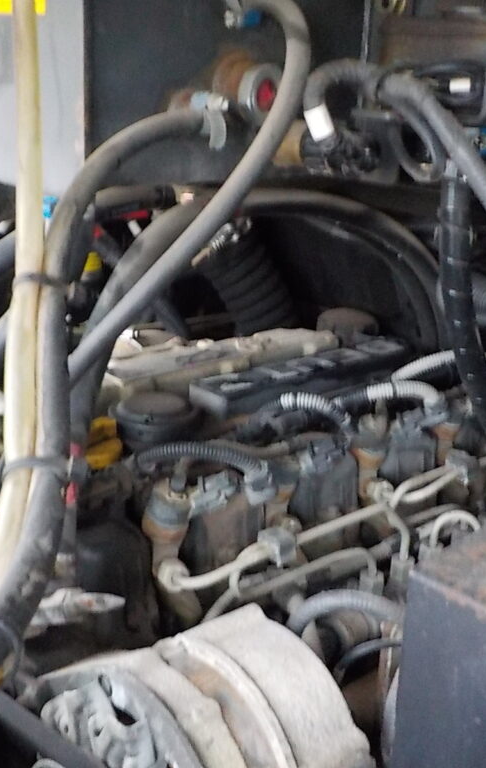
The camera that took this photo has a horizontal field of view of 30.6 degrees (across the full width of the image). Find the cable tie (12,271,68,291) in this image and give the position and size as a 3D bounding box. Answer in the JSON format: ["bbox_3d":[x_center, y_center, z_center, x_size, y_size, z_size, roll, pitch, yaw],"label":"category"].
[{"bbox_3d":[-0.140,-0.071,0.610,0.037,0.006,0.026,-6,-25,3],"label":"cable tie"}]

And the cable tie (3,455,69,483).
[{"bbox_3d":[-0.134,0.055,0.575,0.042,0.027,0.008,-9,51,3],"label":"cable tie"}]

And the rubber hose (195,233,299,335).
[{"bbox_3d":[0.011,-0.109,0.980,0.073,0.135,0.073,-27,12,0],"label":"rubber hose"}]

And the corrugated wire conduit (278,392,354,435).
[{"bbox_3d":[0.057,0.023,0.700,0.058,0.030,0.026,-2,18,-11],"label":"corrugated wire conduit"}]

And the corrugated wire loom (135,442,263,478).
[{"bbox_3d":[-0.030,0.053,0.610,0.090,0.024,0.024,-2,18,-11],"label":"corrugated wire loom"}]

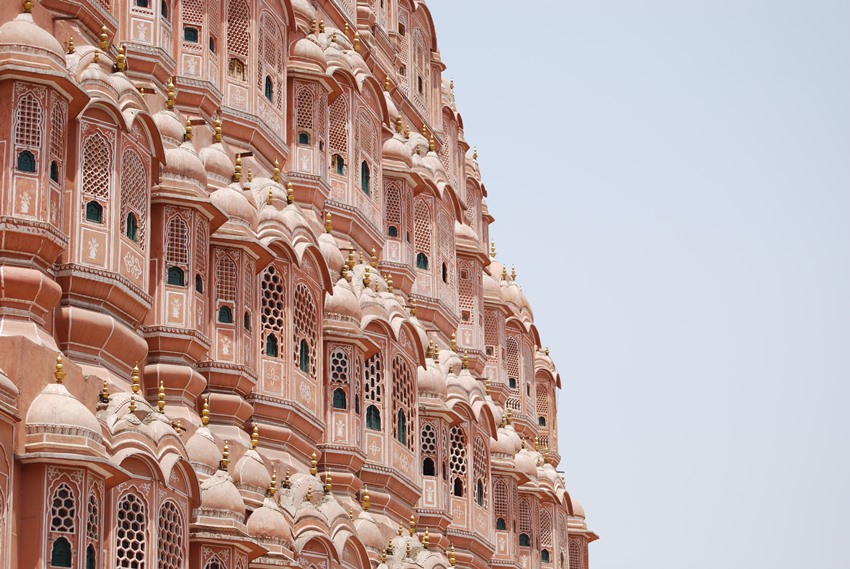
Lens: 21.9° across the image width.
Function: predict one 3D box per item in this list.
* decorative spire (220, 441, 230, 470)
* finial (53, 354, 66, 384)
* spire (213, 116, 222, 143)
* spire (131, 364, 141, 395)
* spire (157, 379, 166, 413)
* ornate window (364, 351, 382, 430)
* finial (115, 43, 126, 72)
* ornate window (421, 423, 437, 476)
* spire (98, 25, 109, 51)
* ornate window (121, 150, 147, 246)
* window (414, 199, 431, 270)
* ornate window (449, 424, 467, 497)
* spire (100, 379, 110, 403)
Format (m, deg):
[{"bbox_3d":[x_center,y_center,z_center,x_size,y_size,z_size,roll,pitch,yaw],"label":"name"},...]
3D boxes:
[{"bbox_3d":[-2.697,2.334,29.837,0.125,0.421,0.125,-7,-21,17],"label":"decorative spire"},{"bbox_3d":[-4.327,1.003,26.095,0.136,0.373,0.136,-1,-20,0],"label":"finial"},{"bbox_3d":[-3.163,-2.383,33.639,0.116,0.467,0.116,-7,-21,17],"label":"spire"},{"bbox_3d":[-3.659,1.198,27.875,0.114,0.385,0.114,-1,-20,0],"label":"spire"},{"bbox_3d":[-3.241,1.377,27.044,0.111,0.419,0.111,-1,-17,0],"label":"spire"},{"bbox_3d":[-0.890,1.840,37.805,0.353,1.439,0.150,11,-23,-31],"label":"ornate window"},{"bbox_3d":[-3.949,-2.952,28.586,0.117,0.408,0.117,-6,-18,15],"label":"finial"},{"bbox_3d":[0.074,3.040,40.508,0.294,1.012,0.150,6,-21,-19],"label":"ornate window"},{"bbox_3d":[-4.197,-3.223,28.744,0.118,0.369,0.118,-6,-18,15],"label":"spire"},{"bbox_3d":[-3.716,-1.103,27.919,0.120,1.221,0.790,-6,-18,15],"label":"ornate window"},{"bbox_3d":[-0.057,-1.002,44.485,0.377,1.532,0.120,8,-20,-28],"label":"window"},{"bbox_3d":[0.630,3.391,42.123,0.410,1.429,0.150,11,-23,-31],"label":"ornate window"},{"bbox_3d":[-3.778,1.256,25.998,0.095,0.262,0.095,-6,-18,15],"label":"spire"}]

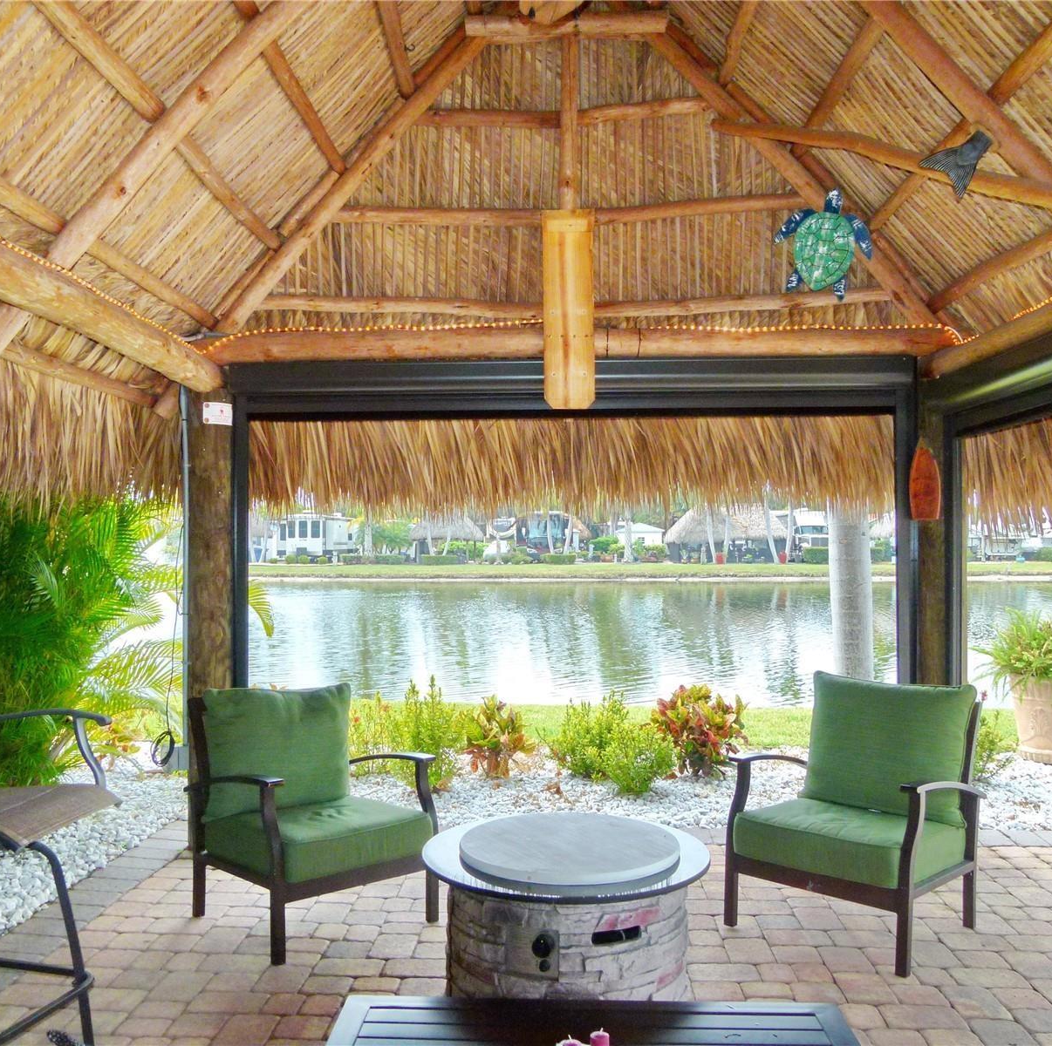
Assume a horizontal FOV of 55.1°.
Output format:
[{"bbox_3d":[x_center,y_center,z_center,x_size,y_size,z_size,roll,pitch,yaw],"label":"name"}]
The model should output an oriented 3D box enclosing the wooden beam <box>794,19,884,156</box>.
[{"bbox_3d":[1.274,-1.774,4.200,0.068,0.068,1.281,0,-2,2],"label":"wooden beam"}]

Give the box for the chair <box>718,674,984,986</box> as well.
[{"bbox_3d":[1.267,1.074,3.865,0.720,0.900,0.720,-1,-1,43],"label":"chair"}]

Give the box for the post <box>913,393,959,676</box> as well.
[{"bbox_3d":[1.912,0.427,4.673,0.205,2.220,0.205,0,-1,2],"label":"post"}]

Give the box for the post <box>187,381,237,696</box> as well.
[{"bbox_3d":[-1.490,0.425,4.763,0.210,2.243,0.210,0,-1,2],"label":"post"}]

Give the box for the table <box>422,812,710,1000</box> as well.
[{"bbox_3d":[0.125,1.265,3.124,0.885,0.575,0.885,0,-2,0],"label":"table"}]

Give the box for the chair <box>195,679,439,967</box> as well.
[{"bbox_3d":[-0.851,1.123,4.034,0.730,0.900,0.790,2,-2,-42],"label":"chair"}]

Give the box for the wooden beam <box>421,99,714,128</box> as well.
[{"bbox_3d":[0.183,-1.935,4.764,1.400,0.110,0.090,0,-1,2],"label":"wooden beam"}]

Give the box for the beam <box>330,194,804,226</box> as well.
[{"bbox_3d":[0.199,-1.489,4.787,2.280,0.110,0.090,0,-1,2],"label":"beam"}]

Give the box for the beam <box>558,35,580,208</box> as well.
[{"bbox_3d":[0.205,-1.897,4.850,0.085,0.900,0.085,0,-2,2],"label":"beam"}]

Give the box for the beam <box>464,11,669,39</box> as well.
[{"bbox_3d":[0.188,-2.292,4.641,0.950,0.115,0.115,0,-1,2],"label":"beam"}]

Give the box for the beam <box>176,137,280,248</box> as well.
[{"bbox_3d":[-1.225,-1.360,4.275,0.068,0.068,1.331,0,-1,1],"label":"beam"}]

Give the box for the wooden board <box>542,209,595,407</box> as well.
[{"bbox_3d":[0.203,-1.009,4.760,0.240,0.945,0.050,0,-2,2],"label":"wooden board"}]

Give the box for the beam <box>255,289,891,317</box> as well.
[{"bbox_3d":[0.222,-1.050,4.819,3.080,0.110,0.090,0,-1,2],"label":"beam"}]

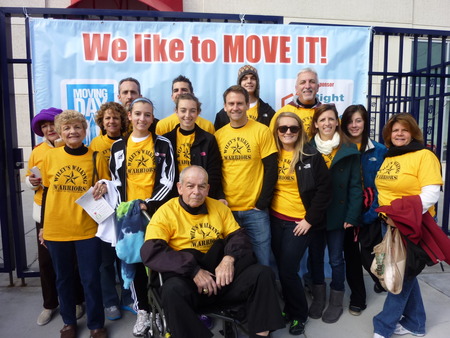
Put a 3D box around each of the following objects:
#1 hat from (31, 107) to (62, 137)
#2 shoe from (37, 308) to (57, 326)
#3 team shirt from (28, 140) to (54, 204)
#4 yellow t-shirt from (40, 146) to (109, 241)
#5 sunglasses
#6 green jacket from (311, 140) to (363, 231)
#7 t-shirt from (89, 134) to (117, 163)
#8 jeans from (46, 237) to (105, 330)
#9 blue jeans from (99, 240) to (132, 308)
[{"bbox_3d":[-1.326,-0.347,2.457,0.255,0.210,0.260,-2,6,-18],"label":"hat"},{"bbox_3d":[-1.388,1.138,2.557,0.095,0.095,0.245,0,5,7],"label":"shoe"},{"bbox_3d":[-1.305,0.045,2.504,0.430,0.520,0.250,-2,6,-19],"label":"team shirt"},{"bbox_3d":[-1.031,0.158,2.274,0.470,0.645,0.270,-2,6,-16],"label":"yellow t-shirt"},{"bbox_3d":[0.427,-0.260,2.186,0.150,0.050,0.140,1,6,12],"label":"sunglasses"},{"bbox_3d":[0.851,0.125,2.483,0.440,0.680,0.280,2,6,23],"label":"green jacket"},{"bbox_3d":[-0.886,0.024,2.583,0.440,0.600,0.250,-2,6,-14],"label":"t-shirt"},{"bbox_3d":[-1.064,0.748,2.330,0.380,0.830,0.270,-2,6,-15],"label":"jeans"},{"bbox_3d":[-0.886,0.690,2.656,0.350,0.840,0.270,-2,6,-14],"label":"blue jeans"}]

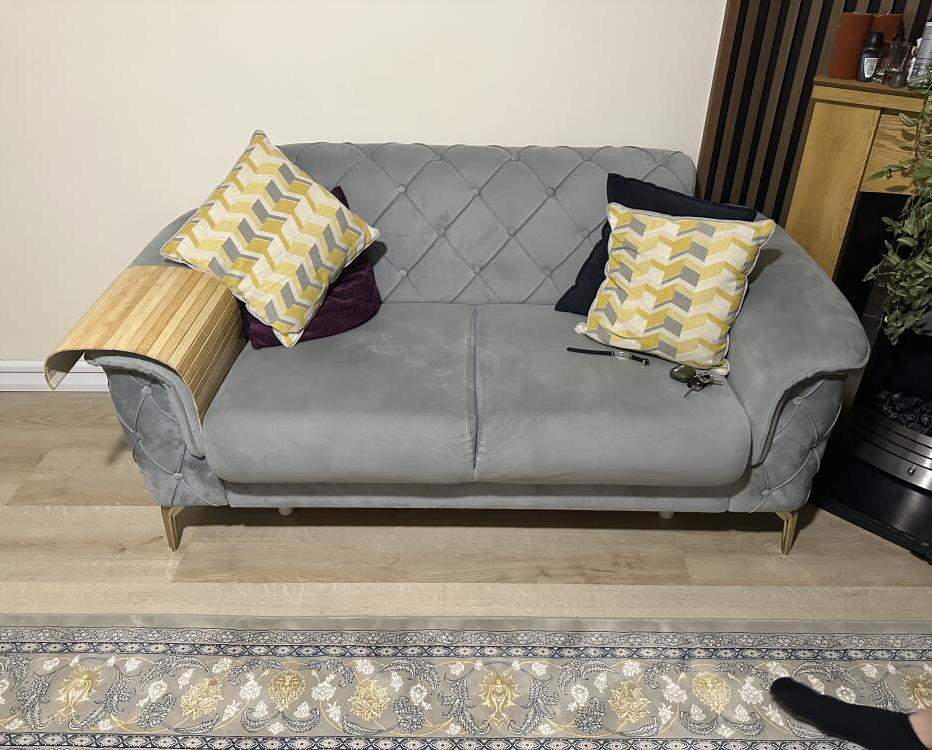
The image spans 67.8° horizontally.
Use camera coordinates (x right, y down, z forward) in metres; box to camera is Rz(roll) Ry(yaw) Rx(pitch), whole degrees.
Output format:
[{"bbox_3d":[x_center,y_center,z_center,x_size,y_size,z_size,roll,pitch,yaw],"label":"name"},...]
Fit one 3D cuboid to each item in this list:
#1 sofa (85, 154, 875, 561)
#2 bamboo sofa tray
[{"bbox_3d":[0.033,-0.103,1.851,1.720,0.870,0.820,0,29,0],"label":"sofa"},{"bbox_3d":[-0.754,-0.068,1.665,0.310,0.240,0.345,1,38,1],"label":"bamboo sofa tray"}]

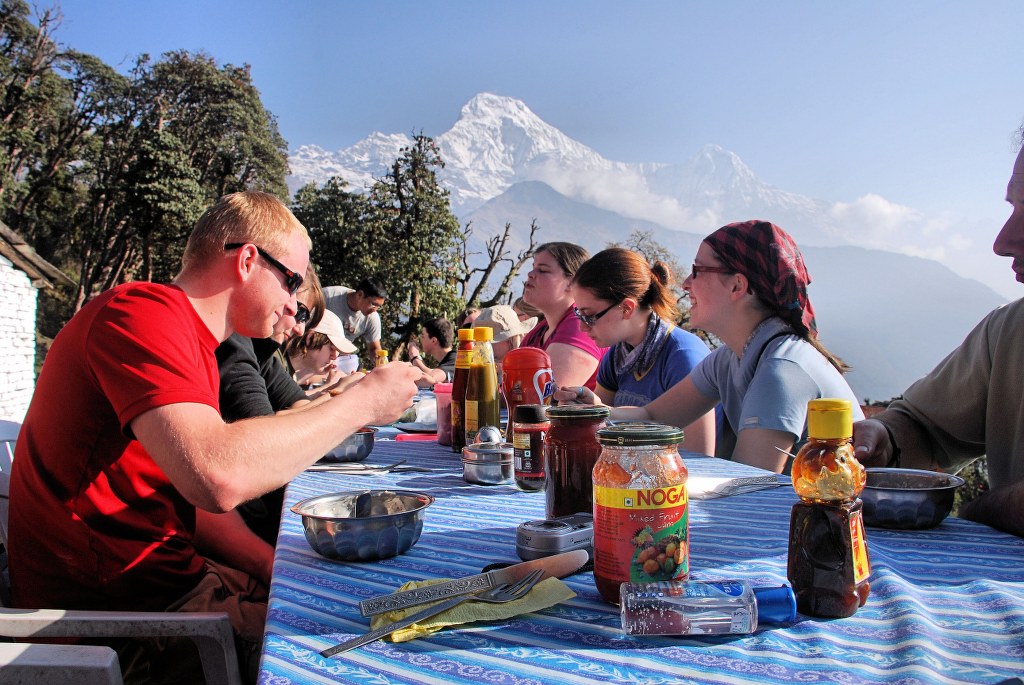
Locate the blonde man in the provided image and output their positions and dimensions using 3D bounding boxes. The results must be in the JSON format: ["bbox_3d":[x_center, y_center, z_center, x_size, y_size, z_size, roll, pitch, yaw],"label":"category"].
[{"bbox_3d":[-0.430,0.350,1.200,0.660,1.180,0.520,-1,0,-15],"label":"blonde man"}]

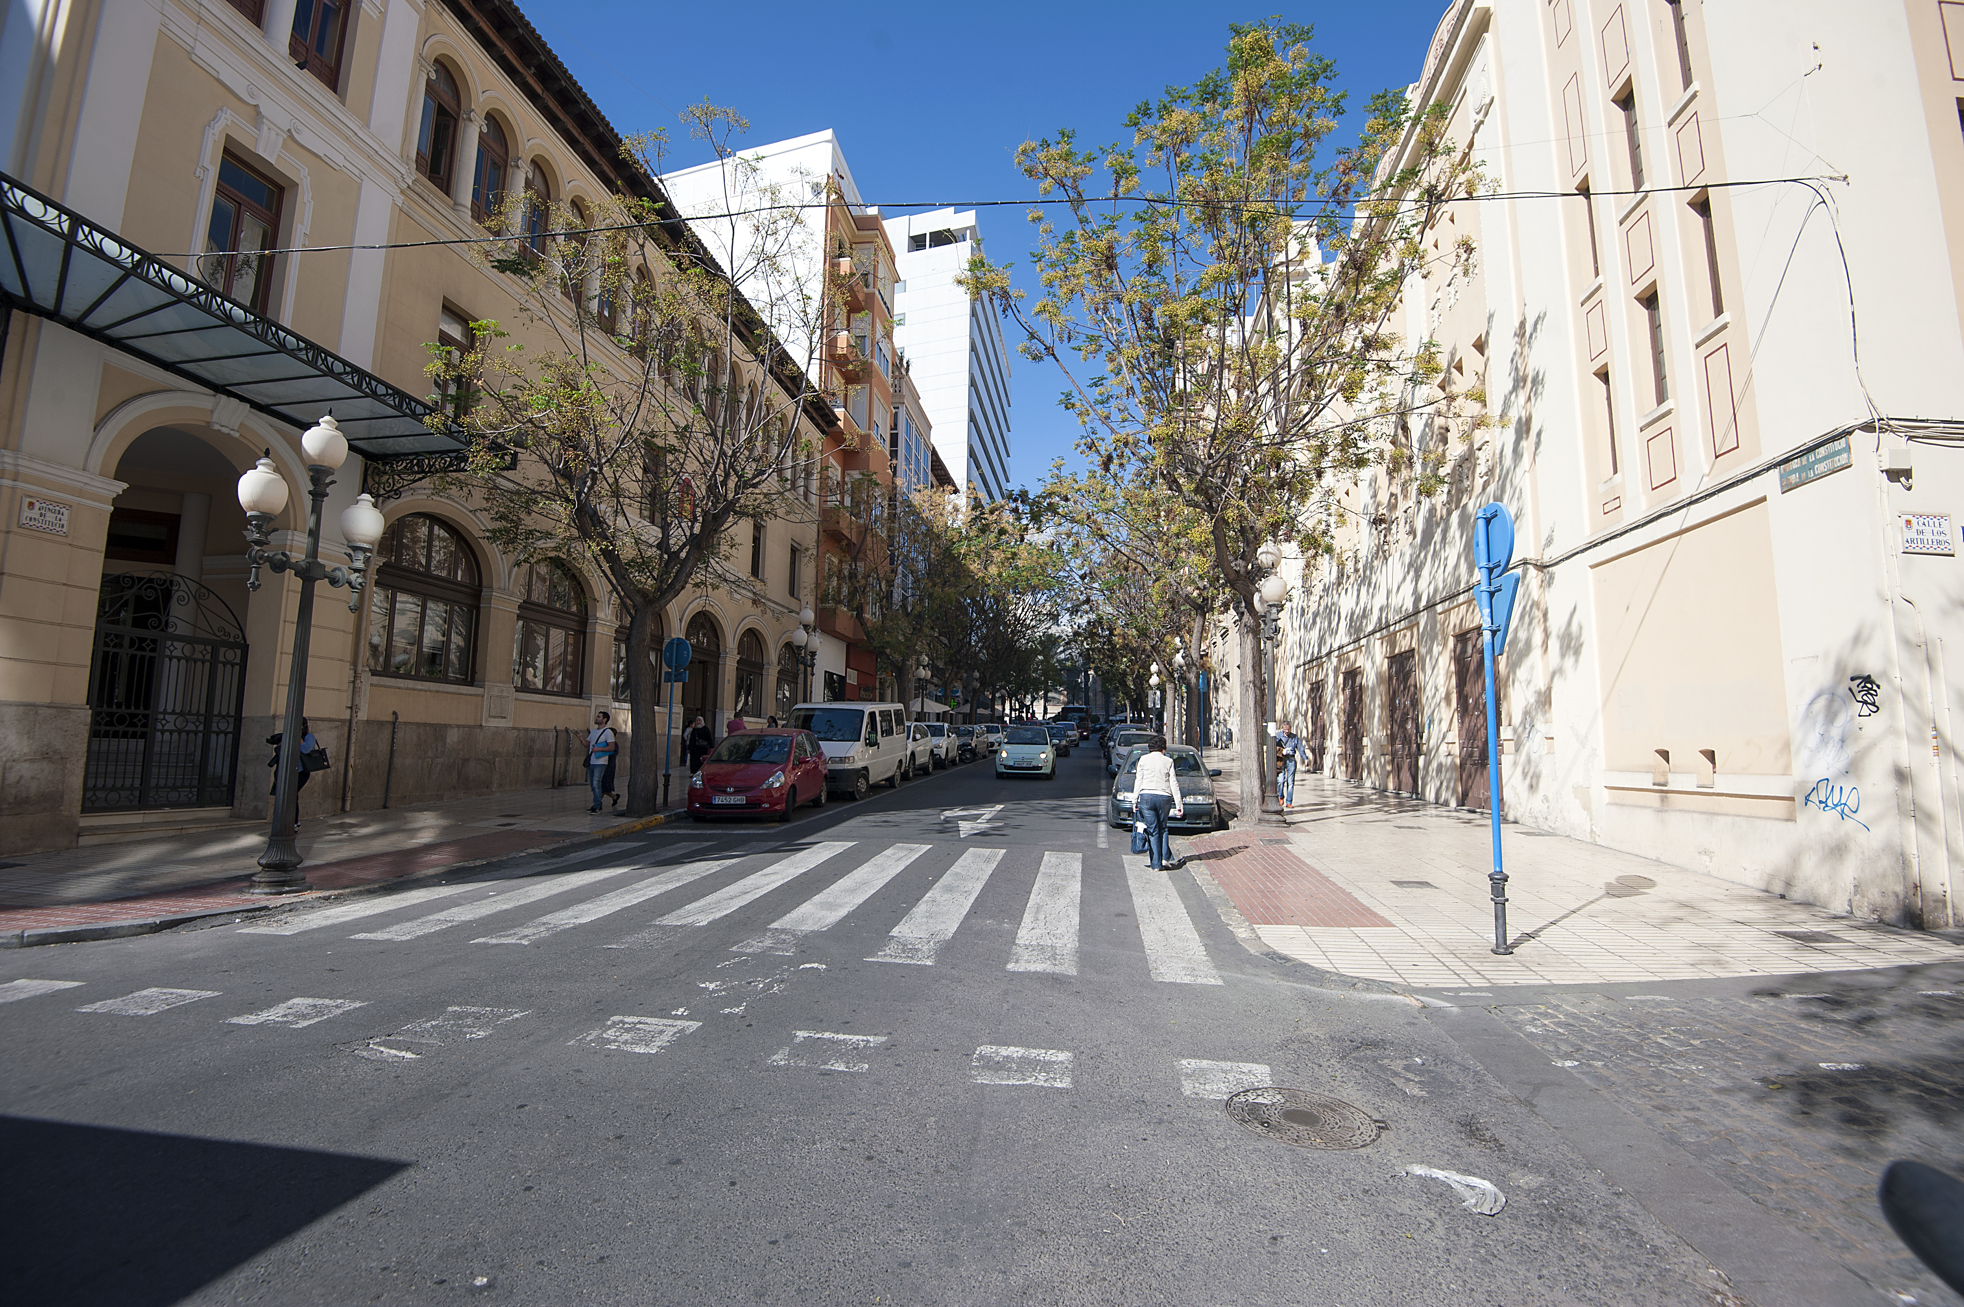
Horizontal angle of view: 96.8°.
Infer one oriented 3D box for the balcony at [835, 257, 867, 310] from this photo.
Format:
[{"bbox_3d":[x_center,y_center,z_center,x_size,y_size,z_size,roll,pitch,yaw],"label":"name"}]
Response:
[{"bbox_3d":[-5.689,-15.842,37.608,0.820,1.080,2.300,0,-7,8],"label":"balcony"}]

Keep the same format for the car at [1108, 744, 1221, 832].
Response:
[{"bbox_3d":[3.128,2.290,15.505,1.690,1.400,4.100,0,-5,8],"label":"car"}]

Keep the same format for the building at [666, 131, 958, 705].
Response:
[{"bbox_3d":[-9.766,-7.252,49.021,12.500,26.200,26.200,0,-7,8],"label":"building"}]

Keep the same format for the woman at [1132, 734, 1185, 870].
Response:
[{"bbox_3d":[2.093,1.750,10.355,0.580,1.580,0.420,-1,-8,15],"label":"woman"}]

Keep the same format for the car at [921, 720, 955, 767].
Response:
[{"bbox_3d":[-2.010,3.442,32.464,1.800,1.620,4.300,0,-5,8],"label":"car"}]

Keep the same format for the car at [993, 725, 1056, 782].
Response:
[{"bbox_3d":[1.409,2.939,25.659,1.630,1.490,3.550,0,-5,8],"label":"car"}]

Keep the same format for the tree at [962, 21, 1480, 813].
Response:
[{"bbox_3d":[4.213,-4.445,15.351,8.668,14.615,8.000,0,-7,8],"label":"tree"}]

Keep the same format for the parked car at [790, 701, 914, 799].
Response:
[{"bbox_3d":[-3.337,2.303,20.884,2.000,2.130,4.660,0,-5,8],"label":"parked car"}]

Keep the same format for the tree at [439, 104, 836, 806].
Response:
[{"bbox_3d":[-6.203,-3.729,15.569,7.066,13.033,6.600,0,-7,8],"label":"tree"}]

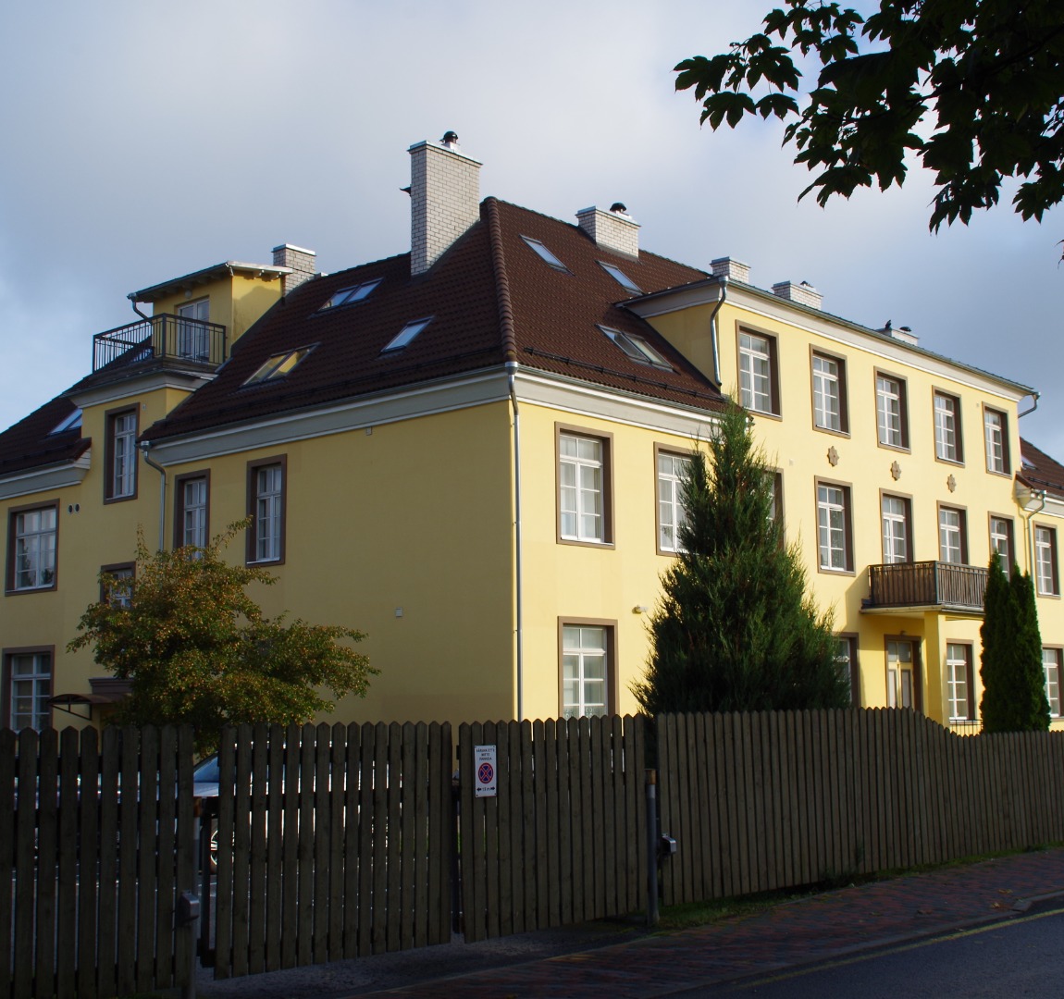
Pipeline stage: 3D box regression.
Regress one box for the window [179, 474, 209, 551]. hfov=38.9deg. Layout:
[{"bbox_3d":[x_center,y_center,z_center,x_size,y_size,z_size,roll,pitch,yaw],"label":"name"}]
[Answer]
[{"bbox_3d":[-7.303,0.517,32.646,0.934,2.050,0.180,-8,-10,40],"label":"window"}]

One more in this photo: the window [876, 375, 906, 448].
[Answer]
[{"bbox_3d":[9.179,-2.234,38.620,0.180,1.860,1.436,-8,-10,40],"label":"window"}]

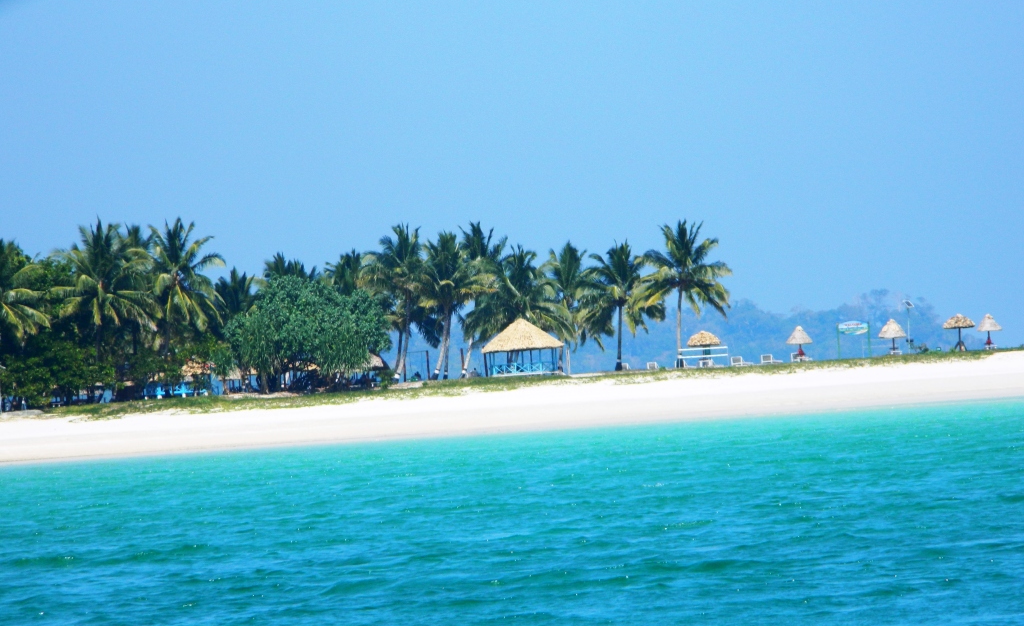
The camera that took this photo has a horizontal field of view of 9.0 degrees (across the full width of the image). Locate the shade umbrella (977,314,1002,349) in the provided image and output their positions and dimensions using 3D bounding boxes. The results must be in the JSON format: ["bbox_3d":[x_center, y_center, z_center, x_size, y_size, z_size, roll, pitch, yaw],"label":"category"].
[{"bbox_3d":[41.310,1.600,565.000,2.160,3.110,2.160,-2,-1,0],"label":"shade umbrella"}]

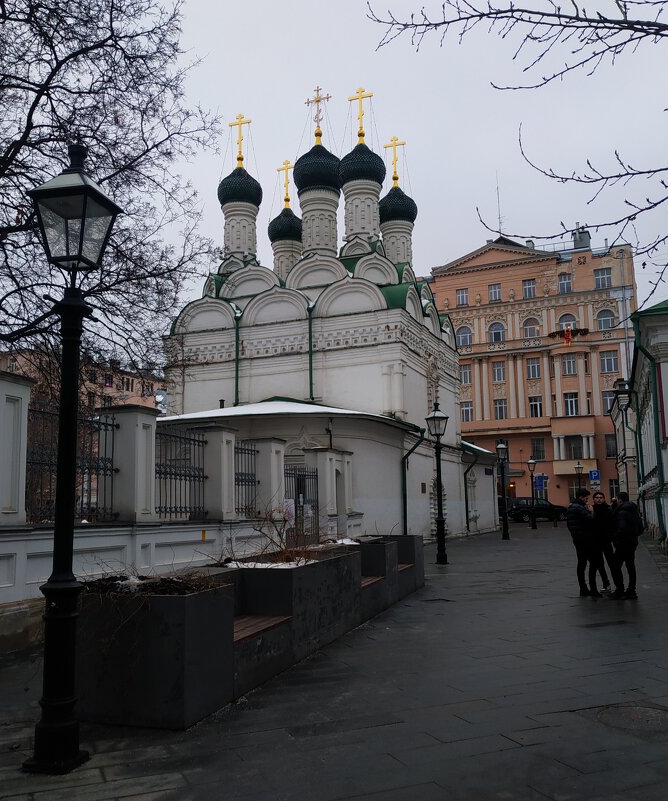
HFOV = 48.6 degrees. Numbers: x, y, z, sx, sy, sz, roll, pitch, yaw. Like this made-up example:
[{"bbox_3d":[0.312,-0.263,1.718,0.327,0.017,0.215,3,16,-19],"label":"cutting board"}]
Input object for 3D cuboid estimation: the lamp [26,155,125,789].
[{"bbox_3d":[-1.855,0.237,5.131,0.480,4.236,0.480,-3,-8,12],"label":"lamp"}]

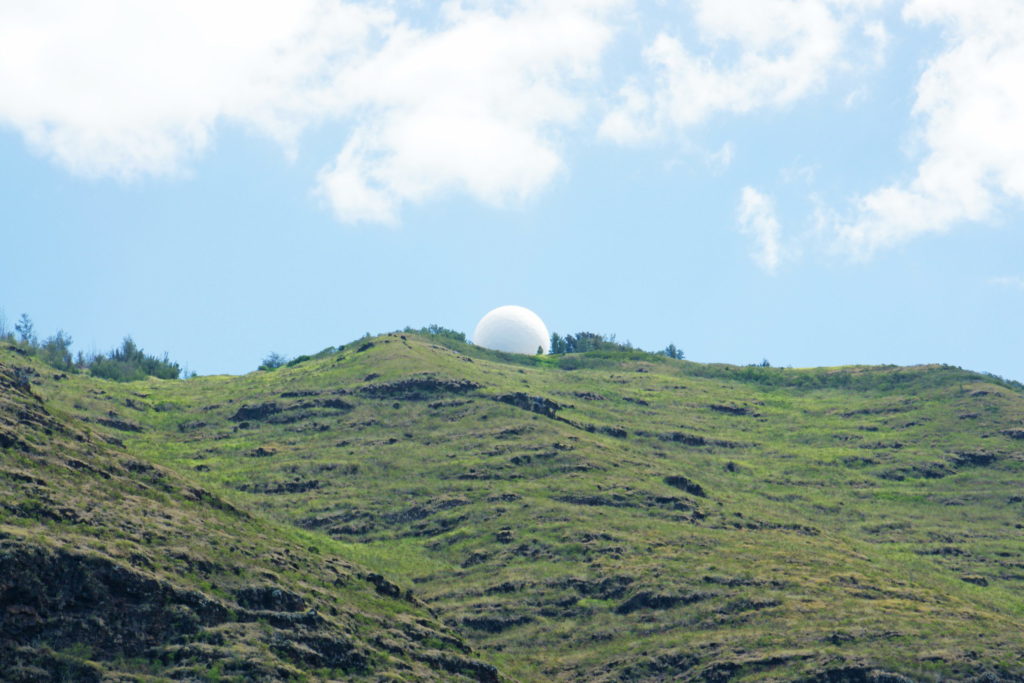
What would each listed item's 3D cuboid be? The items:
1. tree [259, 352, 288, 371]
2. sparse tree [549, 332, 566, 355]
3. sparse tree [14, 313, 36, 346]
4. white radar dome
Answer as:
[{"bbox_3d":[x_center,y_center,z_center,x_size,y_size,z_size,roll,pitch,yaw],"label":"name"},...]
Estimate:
[{"bbox_3d":[-62.470,5.240,611.000,7.860,4.820,7.860,0,-12,0],"label":"tree"},{"bbox_3d":[12.490,0.620,640.250,4.670,6.310,4.670,0,-12,0],"label":"sparse tree"},{"bbox_3d":[-122.010,-2.880,585.000,5.520,8.970,5.520,0,-12,0],"label":"sparse tree"},{"bbox_3d":[0.010,-1.810,650.000,21.090,16.440,21.090,0,-12,0],"label":"white radar dome"}]

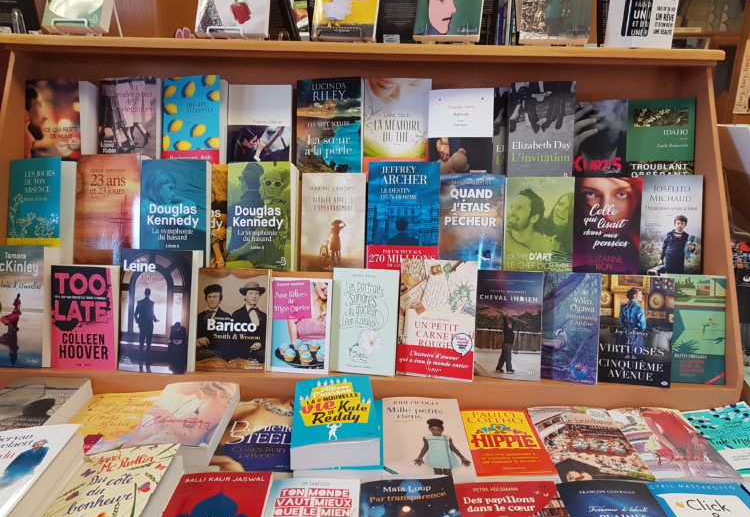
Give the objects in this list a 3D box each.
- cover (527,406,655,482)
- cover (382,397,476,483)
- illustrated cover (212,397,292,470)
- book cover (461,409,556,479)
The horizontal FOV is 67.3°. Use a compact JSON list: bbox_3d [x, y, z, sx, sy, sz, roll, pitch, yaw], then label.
[{"bbox_3d":[0.381,0.342,1.022,0.154,0.022,0.216,0,17,1],"label":"cover"},{"bbox_3d":[0.087,0.326,0.990,0.146,0.037,0.241,0,16,0],"label":"cover"},{"bbox_3d":[-0.201,0.316,0.988,0.140,0.025,0.227,0,16,-2],"label":"illustrated cover"},{"bbox_3d":[0.237,0.342,1.033,0.133,0.023,0.206,-1,15,1],"label":"book cover"}]

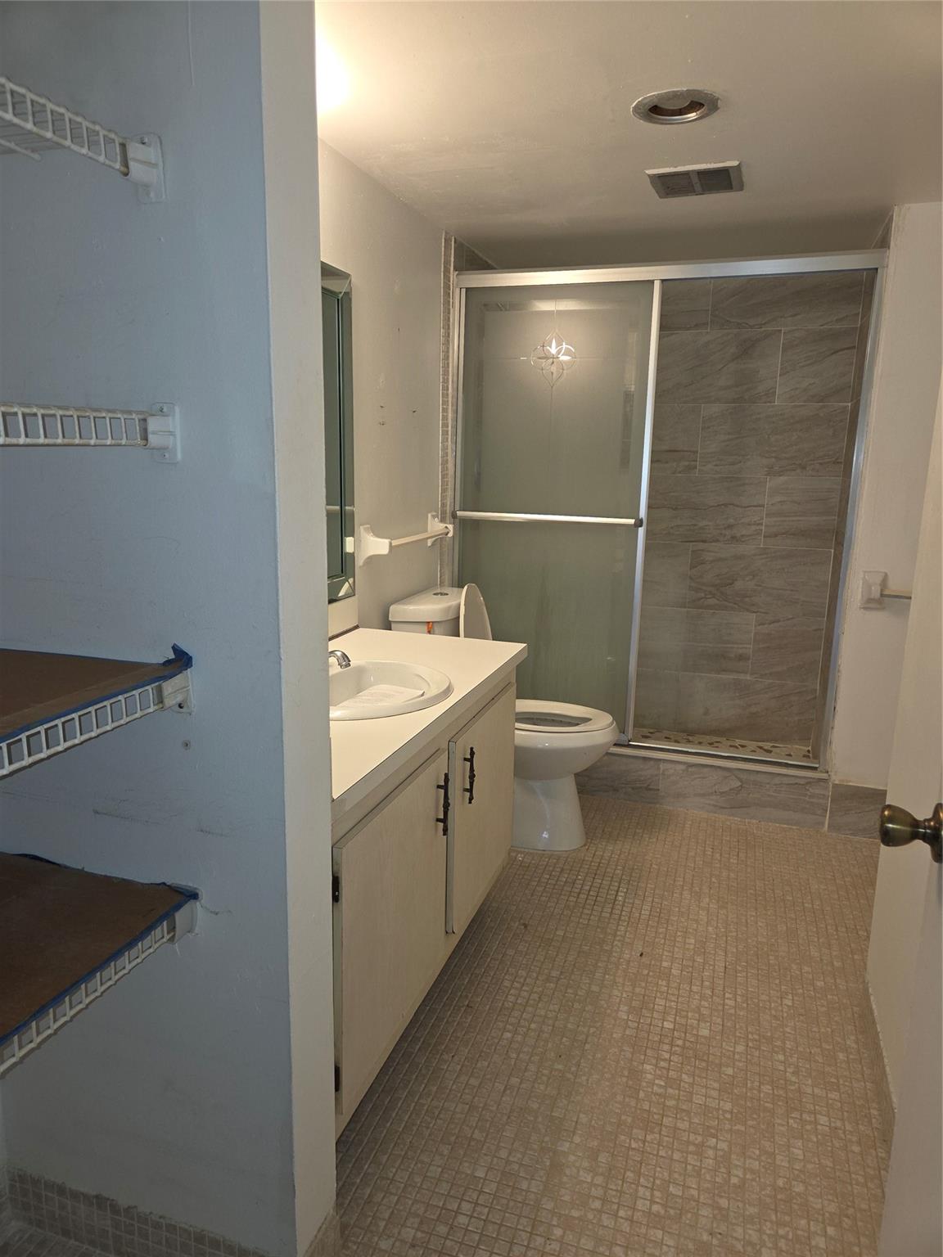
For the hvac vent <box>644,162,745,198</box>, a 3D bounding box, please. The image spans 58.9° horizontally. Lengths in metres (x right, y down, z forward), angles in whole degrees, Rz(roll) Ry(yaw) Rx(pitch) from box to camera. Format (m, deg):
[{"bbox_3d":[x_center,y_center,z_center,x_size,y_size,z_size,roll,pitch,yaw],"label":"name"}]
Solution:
[{"bbox_3d":[0.659,-1.317,2.453,0.265,0.023,0.250,5,13,18],"label":"hvac vent"}]

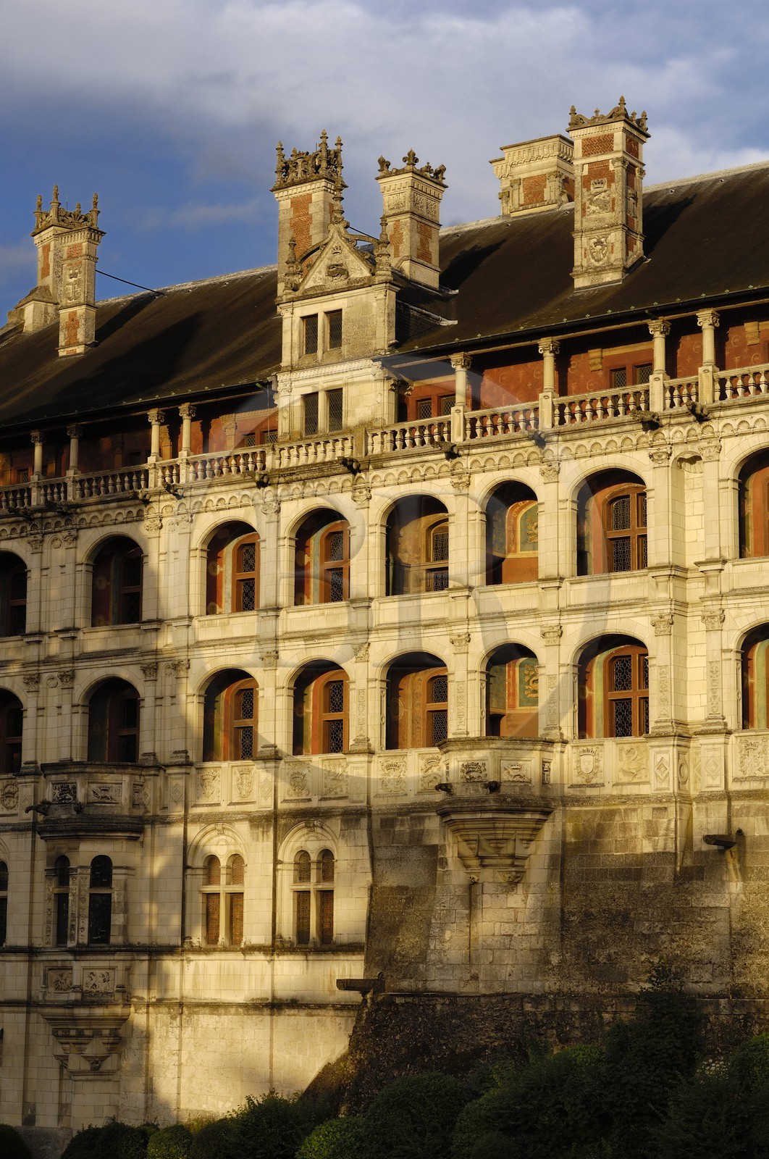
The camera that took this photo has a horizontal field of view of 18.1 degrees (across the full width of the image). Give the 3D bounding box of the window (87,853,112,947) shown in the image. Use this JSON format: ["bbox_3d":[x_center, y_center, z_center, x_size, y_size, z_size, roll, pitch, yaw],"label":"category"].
[{"bbox_3d":[-9.286,10.461,78.664,0.760,2.884,0.220,2,-10,-9],"label":"window"}]

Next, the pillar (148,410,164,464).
[{"bbox_3d":[-7.951,-4.974,83.870,0.390,1.785,0.390,-7,-12,35],"label":"pillar"}]

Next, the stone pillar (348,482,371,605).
[{"bbox_3d":[-0.798,-1.220,77.369,0.657,3.806,0.350,-7,-12,36],"label":"stone pillar"}]

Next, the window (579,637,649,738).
[{"bbox_3d":[6.818,3.119,71.272,2.518,2.977,0.450,-6,-11,37],"label":"window"}]

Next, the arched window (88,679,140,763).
[{"bbox_3d":[-9.336,4.930,83.352,2.200,2.770,0.500,-7,-12,35],"label":"arched window"}]

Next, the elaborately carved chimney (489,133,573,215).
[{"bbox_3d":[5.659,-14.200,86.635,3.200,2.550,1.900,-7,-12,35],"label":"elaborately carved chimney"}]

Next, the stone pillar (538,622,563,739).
[{"bbox_3d":[4.982,3.110,72.335,0.600,3.478,0.350,-7,-12,36],"label":"stone pillar"}]

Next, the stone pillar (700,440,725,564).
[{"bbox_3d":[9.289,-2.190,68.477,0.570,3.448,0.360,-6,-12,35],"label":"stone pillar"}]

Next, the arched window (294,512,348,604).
[{"bbox_3d":[-1.993,-0.659,78.347,2.463,3.100,0.400,-7,-12,36],"label":"arched window"}]

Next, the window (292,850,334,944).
[{"bbox_3d":[-2.248,10.165,77.185,1.480,3.070,0.300,-7,-12,35],"label":"window"}]

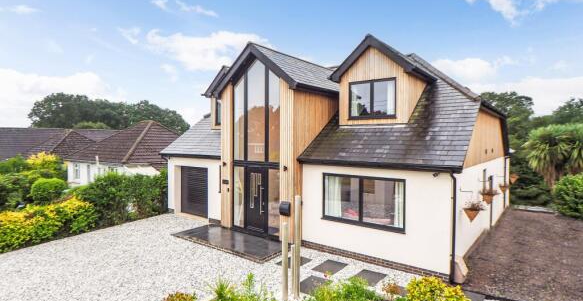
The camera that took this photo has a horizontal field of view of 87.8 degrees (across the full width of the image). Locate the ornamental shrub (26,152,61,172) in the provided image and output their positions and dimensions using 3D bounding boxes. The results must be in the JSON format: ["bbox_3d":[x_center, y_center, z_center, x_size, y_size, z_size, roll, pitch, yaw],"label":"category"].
[{"bbox_3d":[-12.273,0.594,15.000,1.500,1.100,1.400,-1,2,-39],"label":"ornamental shrub"}]

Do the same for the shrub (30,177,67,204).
[{"bbox_3d":[-10.102,1.663,12.600,1.300,1.150,1.300,-1,2,-39],"label":"shrub"}]

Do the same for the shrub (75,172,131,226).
[{"bbox_3d":[-7.272,1.780,11.600,1.600,1.750,1.600,1,2,30],"label":"shrub"}]

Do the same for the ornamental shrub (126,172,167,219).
[{"bbox_3d":[-6.171,1.851,12.900,1.300,1.700,1.400,1,2,30],"label":"ornamental shrub"}]

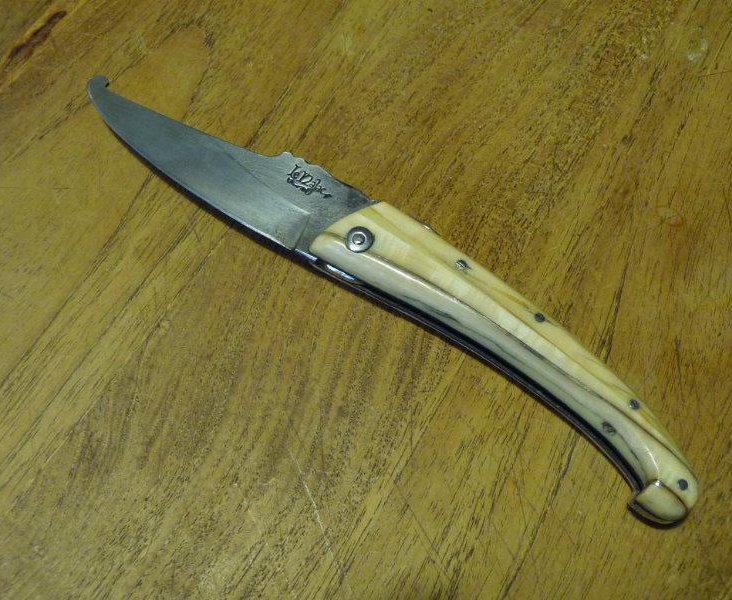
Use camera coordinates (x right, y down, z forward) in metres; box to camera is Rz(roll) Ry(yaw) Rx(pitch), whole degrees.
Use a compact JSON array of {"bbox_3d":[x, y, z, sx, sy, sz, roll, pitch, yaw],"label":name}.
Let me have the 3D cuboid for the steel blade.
[{"bbox_3d":[-0.041,-0.037,0.249,0.100,0.004,0.027,24,66,11],"label":"steel blade"}]

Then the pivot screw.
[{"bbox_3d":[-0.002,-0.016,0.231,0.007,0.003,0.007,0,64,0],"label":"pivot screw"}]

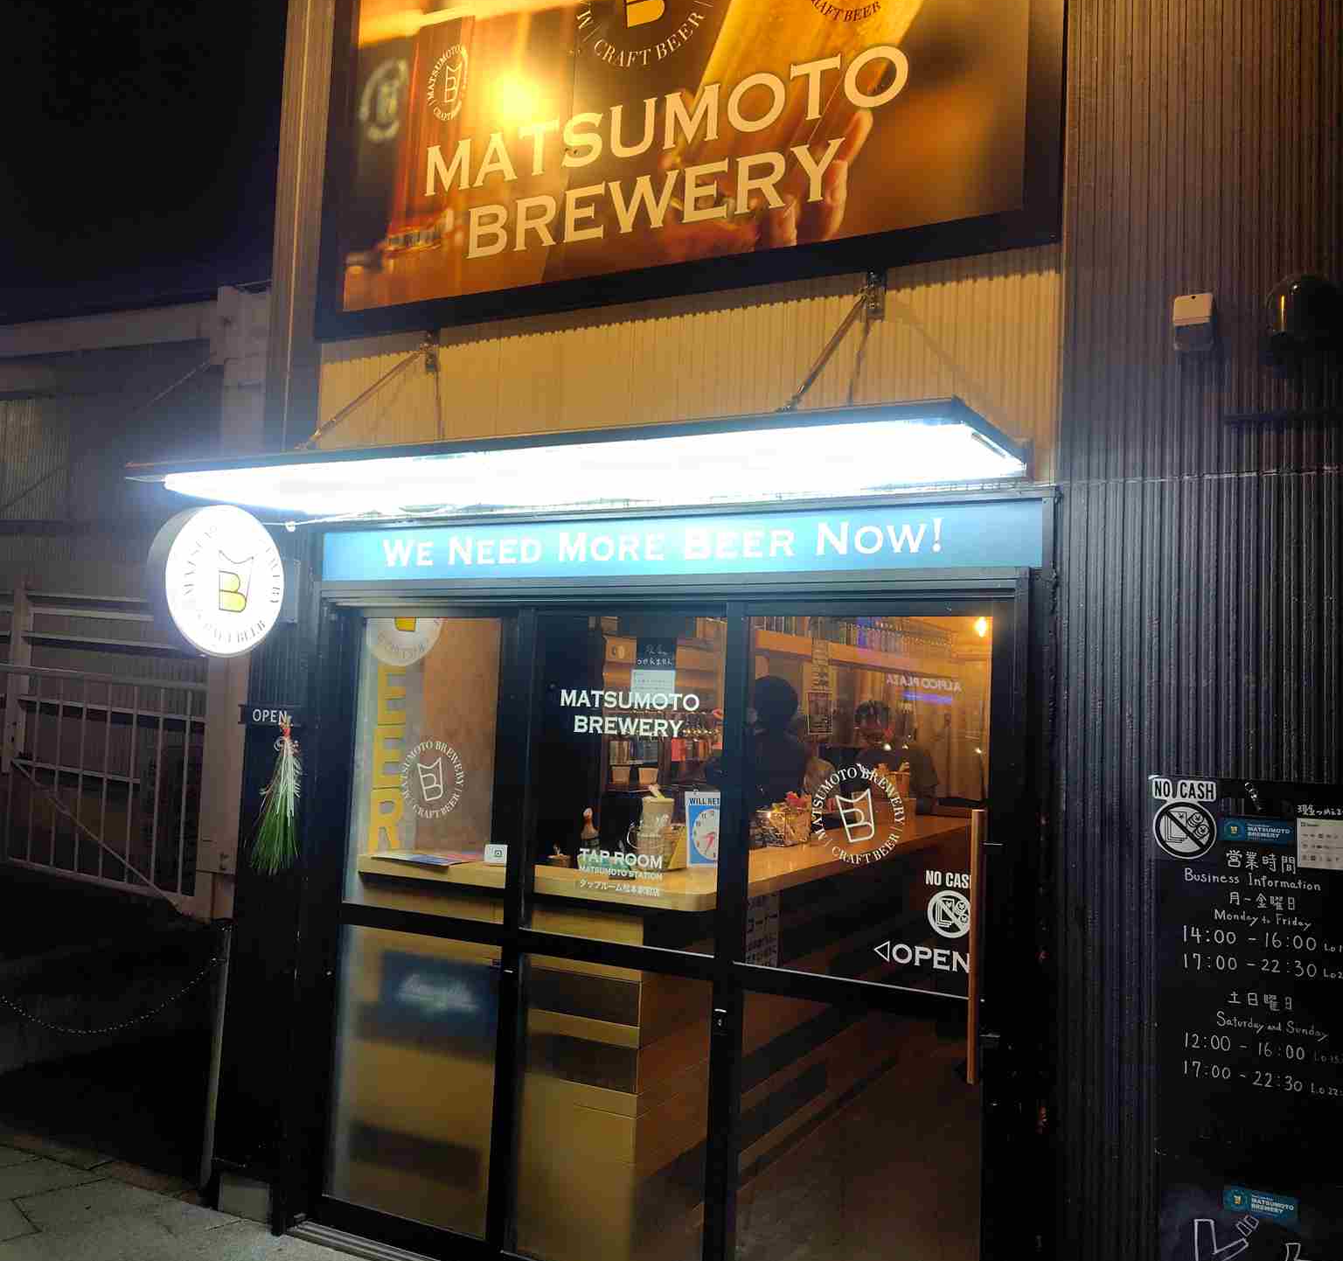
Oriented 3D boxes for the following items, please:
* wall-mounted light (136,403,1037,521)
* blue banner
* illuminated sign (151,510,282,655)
[{"bbox_3d":[-0.309,-0.386,2.906,2.184,0.068,0.642,0,-4,27],"label":"wall-mounted light"},{"bbox_3d":[-0.103,-0.221,3.181,2.128,0.160,0.060,0,-4,27],"label":"blue banner"},{"bbox_3d":[-1.318,-0.146,3.446,0.074,0.440,0.442,0,-4,27],"label":"illuminated sign"}]

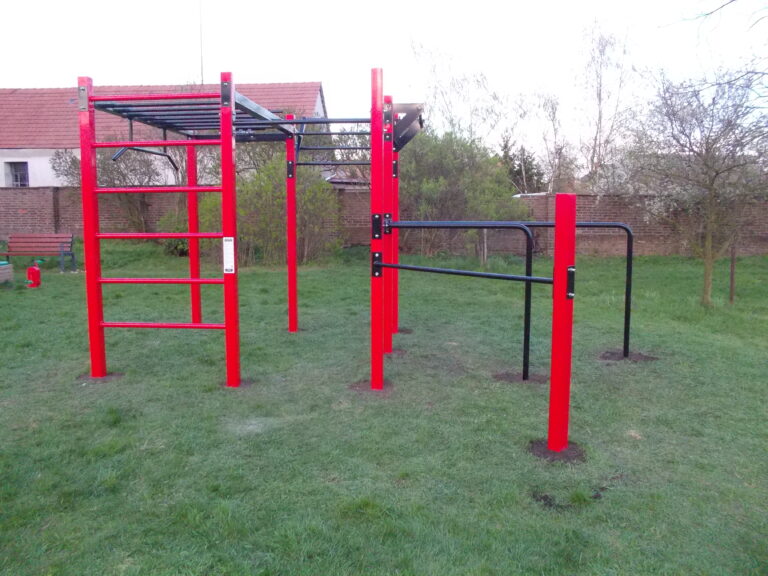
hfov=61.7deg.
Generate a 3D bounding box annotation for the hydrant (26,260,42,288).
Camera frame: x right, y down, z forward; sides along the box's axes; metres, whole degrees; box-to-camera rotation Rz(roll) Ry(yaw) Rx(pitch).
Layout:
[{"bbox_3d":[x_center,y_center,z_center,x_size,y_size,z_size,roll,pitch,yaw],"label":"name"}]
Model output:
[{"bbox_3d":[-6.803,-0.267,12.495,0.260,0.528,0.250,-3,7,-28],"label":"hydrant"}]

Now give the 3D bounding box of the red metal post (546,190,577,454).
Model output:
[{"bbox_3d":[1.153,0.234,4.144,0.095,1.659,0.095,-5,8,-41],"label":"red metal post"}]

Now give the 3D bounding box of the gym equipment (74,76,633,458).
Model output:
[{"bbox_3d":[-0.117,-0.563,6.285,5.337,2.778,4.295,1,6,5],"label":"gym equipment"}]

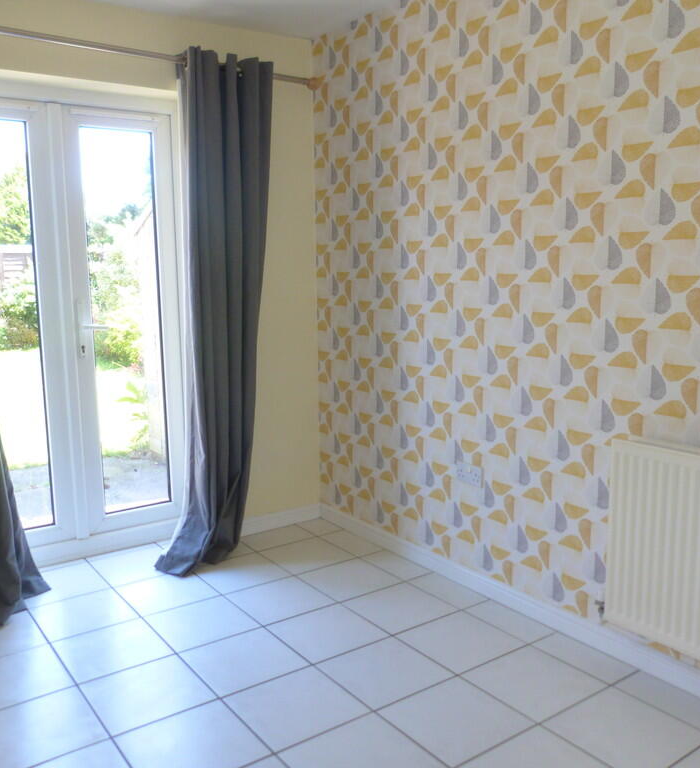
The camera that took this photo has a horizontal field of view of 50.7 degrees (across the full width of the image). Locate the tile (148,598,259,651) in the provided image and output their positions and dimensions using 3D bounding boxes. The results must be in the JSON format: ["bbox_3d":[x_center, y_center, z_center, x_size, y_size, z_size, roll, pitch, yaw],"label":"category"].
[{"bbox_3d":[-0.546,0.887,2.741,0.329,0.010,0.329,-6,10,-35],"label":"tile"}]

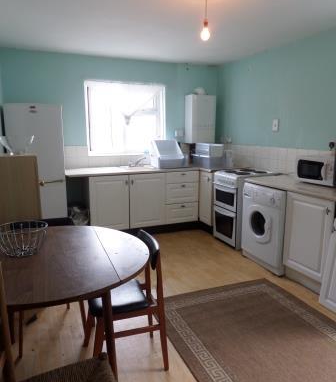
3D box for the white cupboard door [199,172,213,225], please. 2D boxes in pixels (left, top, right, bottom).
[{"bbox_3d":[0.521,0.108,4.273,0.040,0.730,0.330,-4,11,-22],"label":"white cupboard door"}]

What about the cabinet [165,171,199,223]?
[{"bbox_3d":[0.101,0.047,4.583,0.510,0.740,0.560,-4,11,-22],"label":"cabinet"}]

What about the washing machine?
[{"bbox_3d":[1.214,0.352,3.297,0.560,0.850,0.600,-4,11,-22],"label":"washing machine"}]

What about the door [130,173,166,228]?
[{"bbox_3d":[-0.263,0.134,4.105,0.502,0.713,0.025,-5,11,-23],"label":"door"}]

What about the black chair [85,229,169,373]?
[{"bbox_3d":[-0.263,0.653,1.835,0.480,0.770,0.430,-3,10,-18],"label":"black chair"}]

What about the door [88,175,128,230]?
[{"bbox_3d":[-0.723,0.172,3.907,0.495,0.713,0.025,-5,11,-23],"label":"door"}]

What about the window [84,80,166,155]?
[{"bbox_3d":[-0.593,-1.021,4.497,1.160,1.000,0.120,-4,11,-22],"label":"window"}]

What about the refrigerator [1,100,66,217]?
[{"bbox_3d":[-1.567,-0.156,3.807,0.585,1.700,0.600,-4,11,-22],"label":"refrigerator"}]

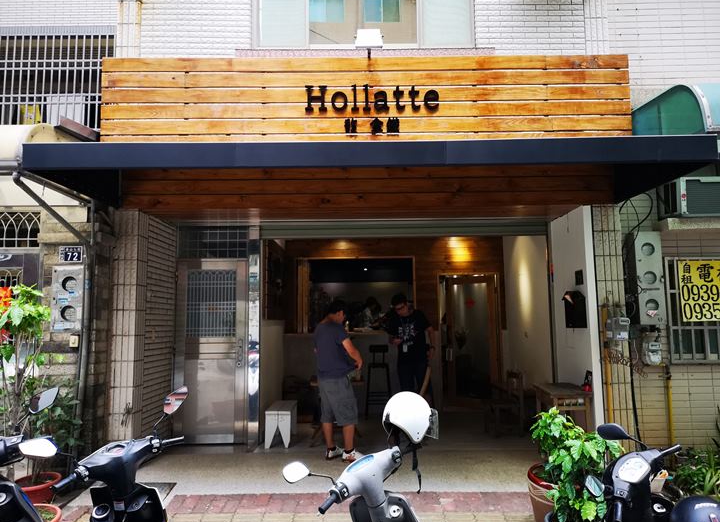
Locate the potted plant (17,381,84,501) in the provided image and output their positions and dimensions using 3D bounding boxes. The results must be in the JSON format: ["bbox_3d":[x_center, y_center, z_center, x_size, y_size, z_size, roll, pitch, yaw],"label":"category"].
[{"bbox_3d":[-2.479,1.480,4.566,0.500,1.030,0.440,-1,-6,0],"label":"potted plant"}]

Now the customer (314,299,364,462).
[{"bbox_3d":[-0.226,1.259,6.048,0.420,1.687,0.500,6,-9,-45],"label":"customer"}]

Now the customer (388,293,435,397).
[{"bbox_3d":[0.606,1.281,6.749,0.520,1.781,0.400,-3,-7,17],"label":"customer"}]

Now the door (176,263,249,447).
[{"bbox_3d":[-1.694,1.014,6.439,0.844,2.082,0.100,-1,-6,0],"label":"door"}]

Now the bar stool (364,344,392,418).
[{"bbox_3d":[0.276,1.826,8.530,0.420,1.101,0.420,-1,-6,0],"label":"bar stool"}]

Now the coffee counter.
[{"bbox_3d":[-0.194,1.810,9.075,2.044,1.263,0.550,-1,-6,0],"label":"coffee counter"}]

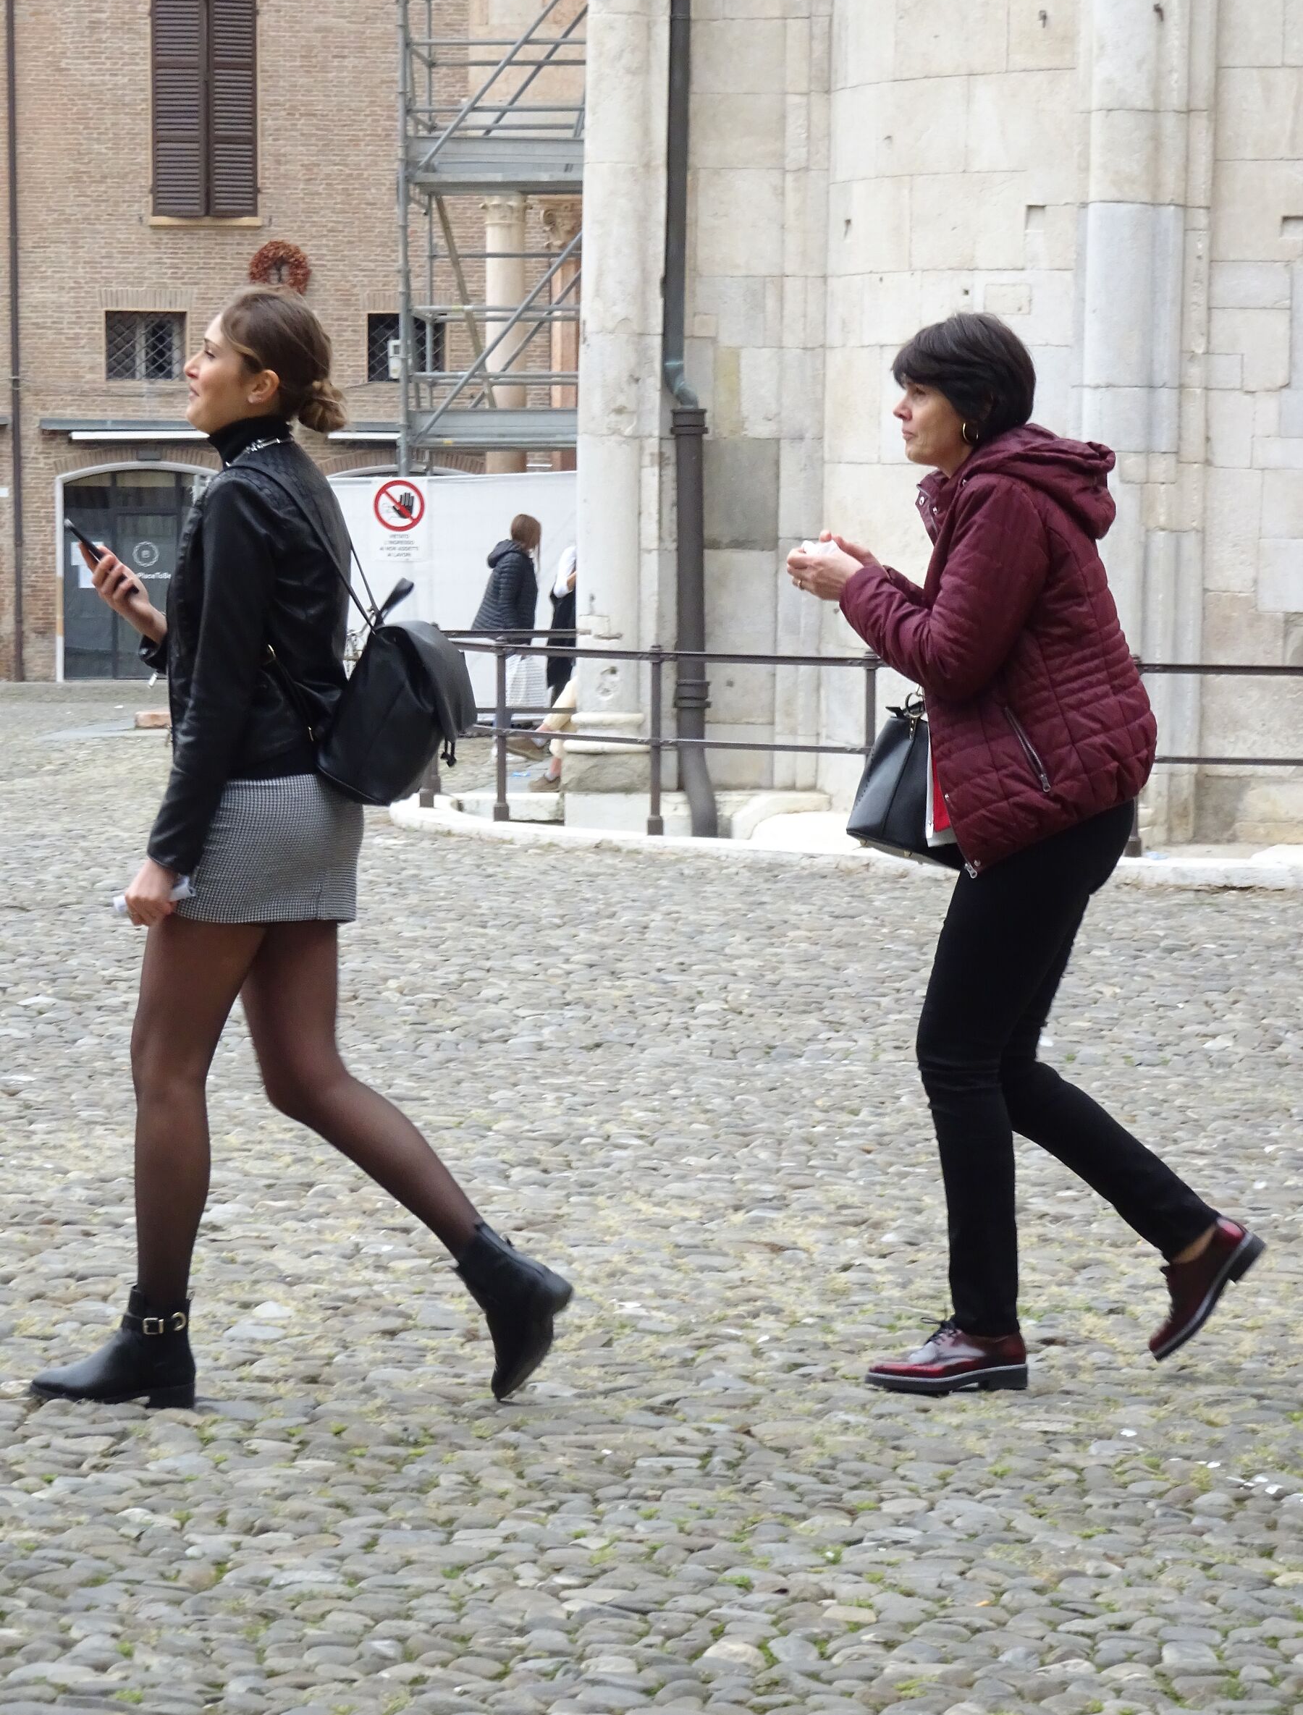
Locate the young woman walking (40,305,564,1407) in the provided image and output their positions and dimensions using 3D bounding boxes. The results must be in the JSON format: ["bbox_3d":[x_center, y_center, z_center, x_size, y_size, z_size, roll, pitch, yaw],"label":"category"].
[{"bbox_3d":[-0.518,-0.015,7.600,0.790,1.665,0.490,1,3,15],"label":"young woman walking"}]

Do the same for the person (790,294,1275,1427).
[{"bbox_3d":[0.561,-0.006,7.680,0.710,1.625,0.520,1,3,10],"label":"person"}]

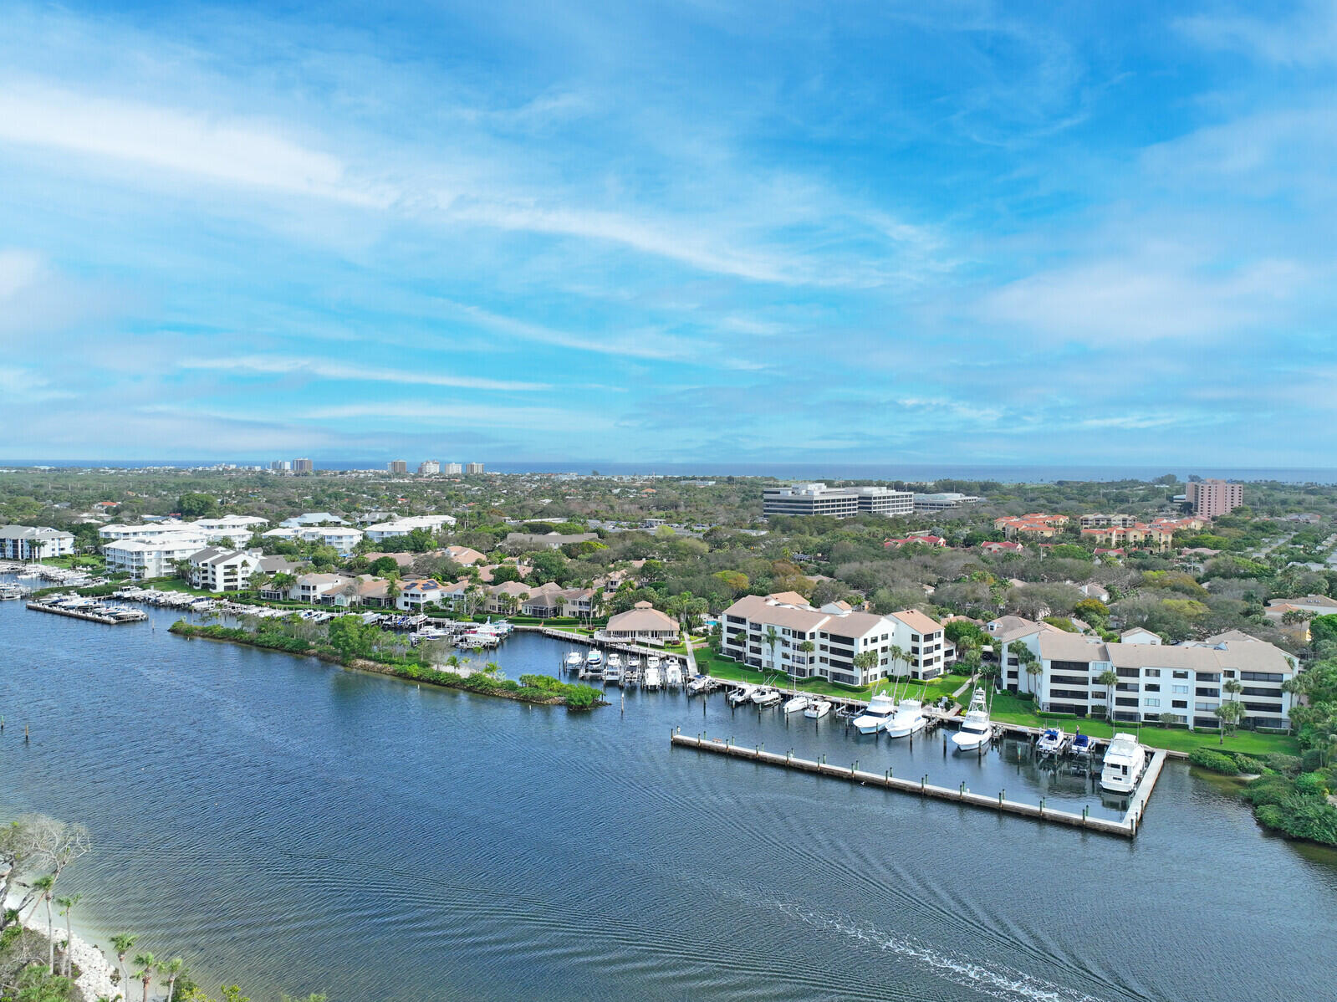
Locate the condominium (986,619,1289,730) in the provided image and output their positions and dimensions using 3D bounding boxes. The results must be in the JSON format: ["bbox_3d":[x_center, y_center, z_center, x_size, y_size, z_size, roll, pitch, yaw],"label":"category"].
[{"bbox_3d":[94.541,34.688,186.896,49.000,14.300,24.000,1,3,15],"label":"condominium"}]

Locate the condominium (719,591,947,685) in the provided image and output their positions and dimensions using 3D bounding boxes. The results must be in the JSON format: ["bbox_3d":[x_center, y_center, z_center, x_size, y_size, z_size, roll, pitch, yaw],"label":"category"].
[{"bbox_3d":[39.200,32.160,225.860,27.500,14.300,48.500,-2,3,-42],"label":"condominium"}]

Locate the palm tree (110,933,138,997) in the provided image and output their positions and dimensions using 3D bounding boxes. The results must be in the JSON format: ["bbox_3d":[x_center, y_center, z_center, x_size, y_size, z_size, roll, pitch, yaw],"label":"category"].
[{"bbox_3d":[-49.062,42.653,83.482,2.700,7.300,2.700,0,3,0],"label":"palm tree"}]

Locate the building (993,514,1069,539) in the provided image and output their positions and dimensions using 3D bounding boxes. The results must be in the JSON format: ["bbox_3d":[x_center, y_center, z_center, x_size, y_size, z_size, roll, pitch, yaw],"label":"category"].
[{"bbox_3d":[220.030,17.879,565.279,40.000,14.000,48.000,1,3,18],"label":"building"}]

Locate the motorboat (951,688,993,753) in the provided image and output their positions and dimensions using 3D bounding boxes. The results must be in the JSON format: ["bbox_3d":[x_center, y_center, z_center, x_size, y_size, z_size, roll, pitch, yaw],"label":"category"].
[{"bbox_3d":[54.680,39.190,166.840,4.900,9.200,14.800,2,3,34],"label":"motorboat"}]

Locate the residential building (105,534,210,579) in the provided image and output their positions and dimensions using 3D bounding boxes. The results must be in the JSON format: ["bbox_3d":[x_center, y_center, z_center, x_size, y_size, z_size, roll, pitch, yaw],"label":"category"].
[{"bbox_3d":[-217.900,22.970,401.540,39.000,14.500,33.000,2,3,40],"label":"residential building"}]

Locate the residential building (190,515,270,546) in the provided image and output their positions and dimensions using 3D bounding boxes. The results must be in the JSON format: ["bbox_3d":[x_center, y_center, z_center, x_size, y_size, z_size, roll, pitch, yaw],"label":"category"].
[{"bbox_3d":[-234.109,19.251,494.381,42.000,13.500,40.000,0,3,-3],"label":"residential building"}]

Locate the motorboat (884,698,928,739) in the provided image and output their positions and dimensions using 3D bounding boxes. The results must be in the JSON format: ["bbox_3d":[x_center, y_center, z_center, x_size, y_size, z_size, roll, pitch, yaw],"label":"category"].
[{"bbox_3d":[44.110,40.570,174.190,4.800,5.700,14.400,2,3,34],"label":"motorboat"}]

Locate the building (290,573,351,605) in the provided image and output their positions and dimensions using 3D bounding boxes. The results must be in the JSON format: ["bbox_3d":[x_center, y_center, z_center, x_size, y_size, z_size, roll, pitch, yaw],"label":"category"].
[{"bbox_3d":[-121.858,30.132,323.687,11.500,9.000,16.000,2,3,27],"label":"building"}]

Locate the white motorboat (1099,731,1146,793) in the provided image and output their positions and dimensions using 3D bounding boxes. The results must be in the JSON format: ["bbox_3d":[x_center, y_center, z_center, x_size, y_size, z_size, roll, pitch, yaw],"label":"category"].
[{"bbox_3d":[74.769,41.938,151.601,4.900,6.500,16.000,2,3,34],"label":"white motorboat"}]

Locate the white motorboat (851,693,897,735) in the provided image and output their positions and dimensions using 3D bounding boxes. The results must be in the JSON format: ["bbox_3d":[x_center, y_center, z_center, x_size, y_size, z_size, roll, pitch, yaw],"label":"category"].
[{"bbox_3d":[39.270,40.140,176.440,4.800,6.300,14.600,2,3,34],"label":"white motorboat"}]

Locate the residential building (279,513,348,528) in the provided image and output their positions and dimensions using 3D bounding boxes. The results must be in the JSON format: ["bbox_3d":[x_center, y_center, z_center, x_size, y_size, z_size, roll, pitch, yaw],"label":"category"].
[{"bbox_3d":[-228.536,14.960,598.291,45.000,12.000,22.000,0,3,3],"label":"residential building"}]

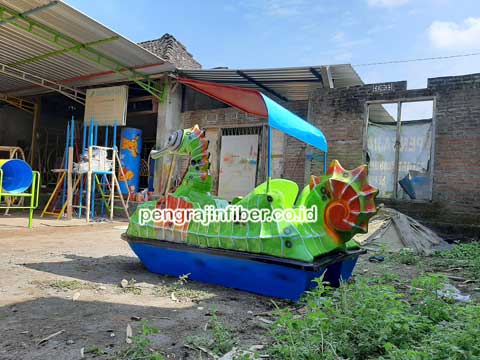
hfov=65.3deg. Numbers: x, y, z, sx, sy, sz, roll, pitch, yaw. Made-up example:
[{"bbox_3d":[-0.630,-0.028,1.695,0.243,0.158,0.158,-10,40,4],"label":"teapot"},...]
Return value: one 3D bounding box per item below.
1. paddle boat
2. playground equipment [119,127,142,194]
[{"bbox_3d":[0.039,0.027,4.157,2.850,2.050,1.306,1,-2,36],"label":"paddle boat"},{"bbox_3d":[-3.555,-0.616,12.200,0.660,2.160,0.640,2,-1,4],"label":"playground equipment"}]

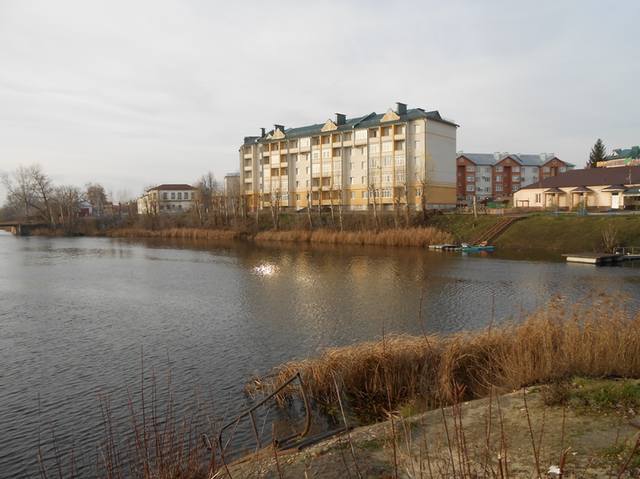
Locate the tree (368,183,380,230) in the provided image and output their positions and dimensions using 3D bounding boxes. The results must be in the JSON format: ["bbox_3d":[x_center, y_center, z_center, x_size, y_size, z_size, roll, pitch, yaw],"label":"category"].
[{"bbox_3d":[8.283,-5.016,73.000,1.900,7.300,1.900,-1,4,0],"label":"tree"}]

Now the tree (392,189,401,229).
[{"bbox_3d":[11.707,-4.744,73.500,1.350,6.120,1.350,-1,4,0],"label":"tree"}]

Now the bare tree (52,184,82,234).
[{"bbox_3d":[-54.674,-6.714,104.000,6.500,10.390,6.500,-1,4,0],"label":"bare tree"}]

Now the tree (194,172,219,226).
[{"bbox_3d":[-21.268,-7.499,90.000,4.600,10.120,4.600,-1,4,0],"label":"tree"}]

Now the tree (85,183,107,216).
[{"bbox_3d":[-61.699,-11.000,132.000,6.100,9.340,6.100,-1,4,0],"label":"tree"}]

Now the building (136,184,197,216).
[{"bbox_3d":[-51.600,-12.892,157.000,11.000,9.600,28.000,-3,4,-33],"label":"building"}]

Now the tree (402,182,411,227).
[{"bbox_3d":[13.507,-5.466,75.000,1.400,6.870,1.400,-1,4,0],"label":"tree"}]

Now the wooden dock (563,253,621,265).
[{"bbox_3d":[25.700,1.681,45.700,5.000,0.550,3.300,-4,5,-41],"label":"wooden dock"}]

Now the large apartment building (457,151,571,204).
[{"bbox_3d":[58.000,-18.828,153.000,40.000,17.600,14.000,-1,4,-5],"label":"large apartment building"}]

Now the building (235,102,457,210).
[{"bbox_3d":[3.900,-16.804,109.000,53.000,20.500,13.500,3,5,42],"label":"building"}]

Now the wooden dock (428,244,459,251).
[{"bbox_3d":[15.428,0.918,60.000,3.700,0.500,2.000,-1,4,-9],"label":"wooden dock"}]

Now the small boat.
[{"bbox_3d":[18.751,0.875,57.000,4.000,0.950,1.500,-2,4,-22],"label":"small boat"}]

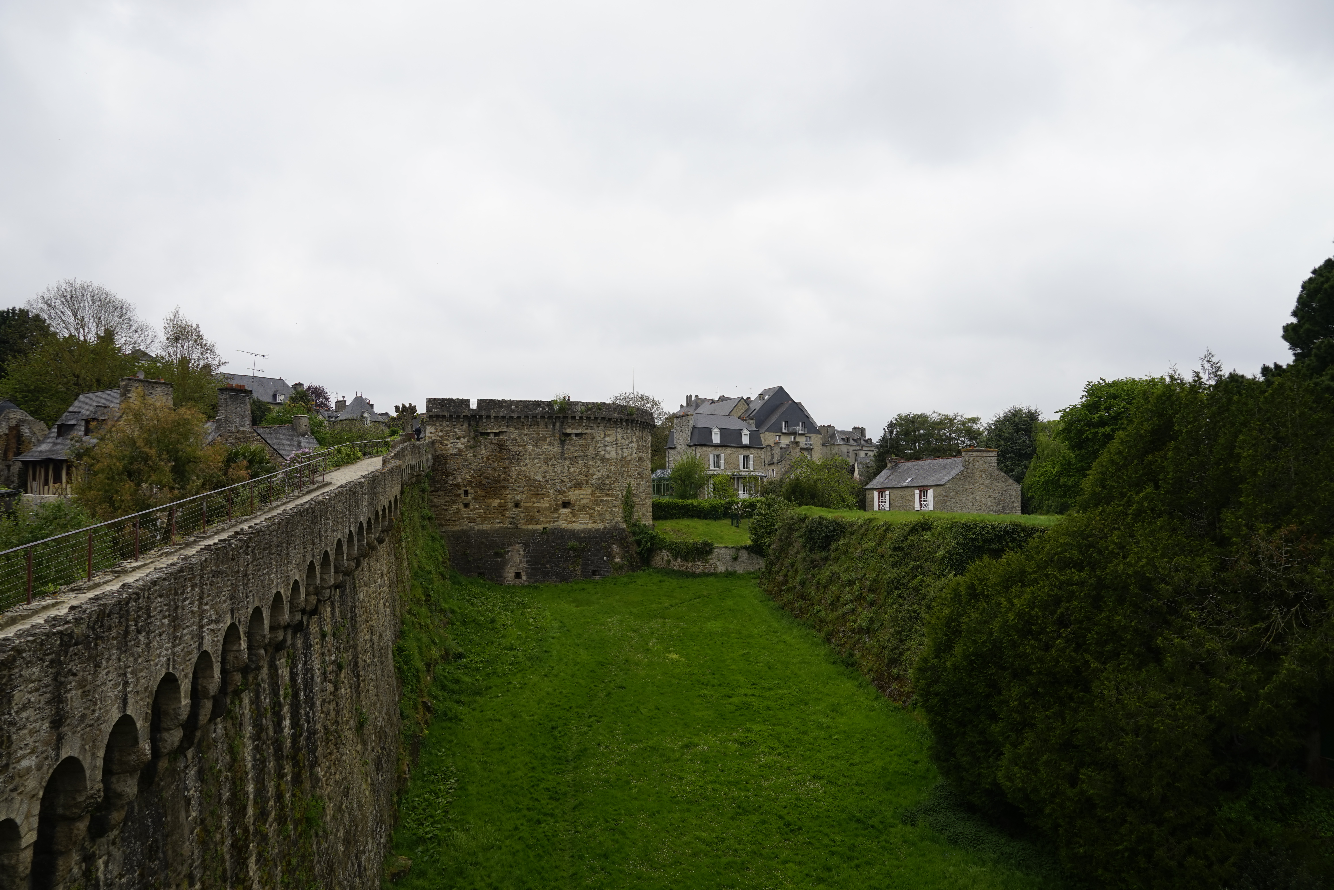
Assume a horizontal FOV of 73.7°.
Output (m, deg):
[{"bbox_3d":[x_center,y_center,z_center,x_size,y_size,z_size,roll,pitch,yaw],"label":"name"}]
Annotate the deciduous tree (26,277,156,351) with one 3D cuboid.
[{"bbox_3d":[-59.700,-8.880,92.630,12.400,16.500,12.400,2,-4,-33],"label":"deciduous tree"}]

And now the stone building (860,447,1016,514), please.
[{"bbox_3d":[24.450,3.300,79.900,7.500,5.750,12.300,1,-3,-16],"label":"stone building"}]

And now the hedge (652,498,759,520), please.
[{"bbox_3d":[3.530,6.470,89.780,11.300,2.200,1.900,0,-3,0],"label":"hedge"}]

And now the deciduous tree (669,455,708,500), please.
[{"bbox_3d":[2.310,3.710,95.940,4.200,5.180,4.200,0,-3,1],"label":"deciduous tree"}]

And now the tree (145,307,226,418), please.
[{"bbox_3d":[-35.710,-4.870,66.370,5.700,10.680,5.700,2,-4,-28],"label":"tree"}]

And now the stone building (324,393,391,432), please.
[{"bbox_3d":[-40.110,-2.890,115.330,7.500,7.420,8.500,2,-4,-30],"label":"stone building"}]

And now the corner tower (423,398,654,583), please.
[{"bbox_3d":[-10.500,4.090,76.190,18.800,14.220,15.800,1,-3,-12],"label":"corner tower"}]

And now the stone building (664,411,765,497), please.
[{"bbox_3d":[5.750,1.500,106.570,9.400,10.410,7.400,2,-4,-28],"label":"stone building"}]

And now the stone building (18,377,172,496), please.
[{"bbox_3d":[-27.880,-0.100,44.070,5.800,6.500,5.700,-2,-3,25],"label":"stone building"}]

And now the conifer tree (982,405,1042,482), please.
[{"bbox_3d":[41.970,1.580,108.080,7.200,13.040,7.200,-1,-3,21],"label":"conifer tree"}]

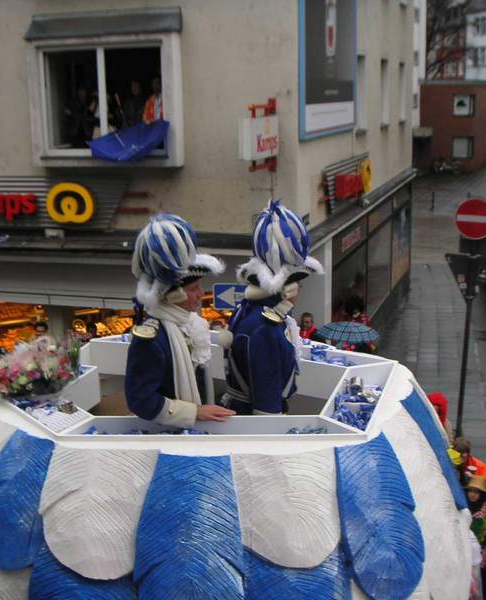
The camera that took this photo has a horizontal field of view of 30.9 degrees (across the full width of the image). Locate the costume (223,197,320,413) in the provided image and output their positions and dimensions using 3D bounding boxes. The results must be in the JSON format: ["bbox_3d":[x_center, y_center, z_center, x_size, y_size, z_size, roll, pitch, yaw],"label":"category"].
[{"bbox_3d":[0.190,0.438,4.799,0.450,1.950,0.520,-8,14,-31],"label":"costume"}]

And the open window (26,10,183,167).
[{"bbox_3d":[-2.028,-3.082,12.993,2.371,2.171,0.420,3,14,18],"label":"open window"}]

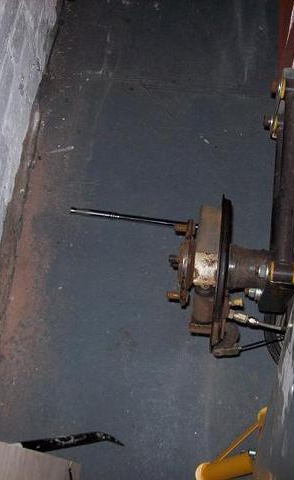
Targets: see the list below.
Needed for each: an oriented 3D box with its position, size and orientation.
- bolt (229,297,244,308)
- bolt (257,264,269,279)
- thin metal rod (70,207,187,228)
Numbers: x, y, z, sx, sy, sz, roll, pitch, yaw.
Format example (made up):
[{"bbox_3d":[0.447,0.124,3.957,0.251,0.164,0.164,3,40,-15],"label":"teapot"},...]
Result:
[{"bbox_3d":[0.136,0.095,1.010,0.020,0.015,0.015,7,70,4],"label":"bolt"},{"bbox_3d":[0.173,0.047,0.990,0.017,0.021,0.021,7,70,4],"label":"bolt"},{"bbox_3d":[-0.032,-0.046,1.409,0.266,0.015,0.015,7,70,4],"label":"thin metal rod"}]

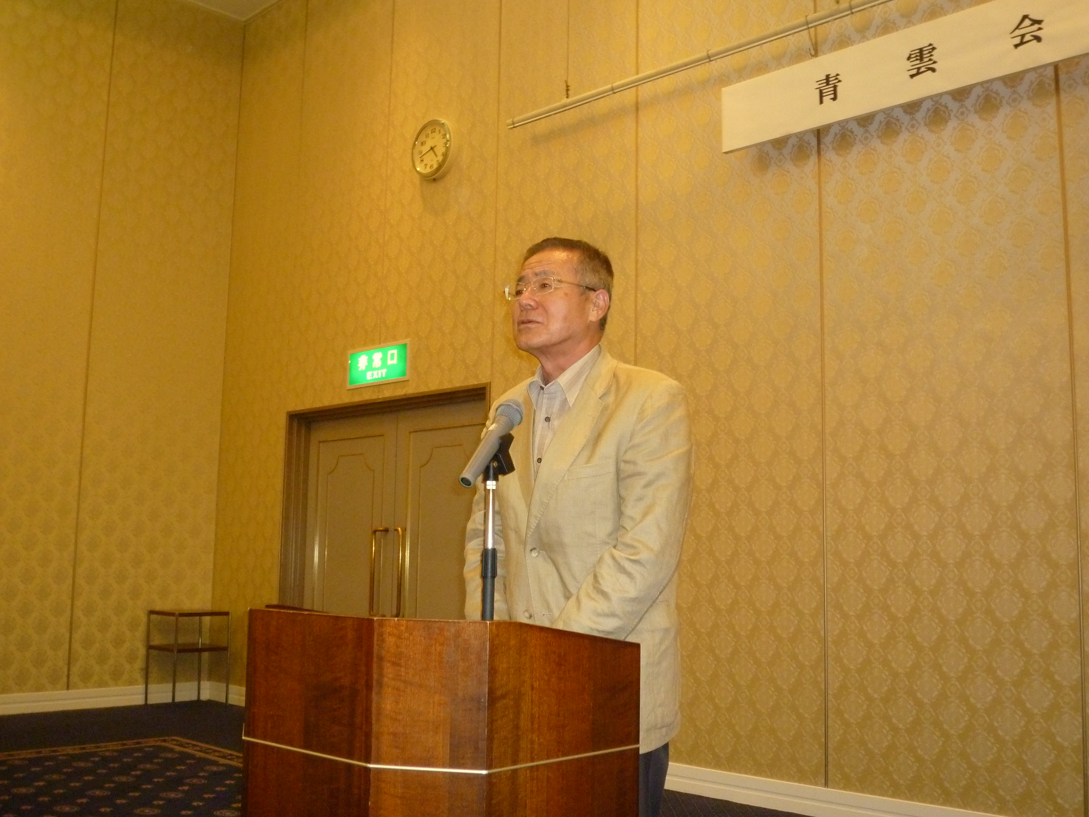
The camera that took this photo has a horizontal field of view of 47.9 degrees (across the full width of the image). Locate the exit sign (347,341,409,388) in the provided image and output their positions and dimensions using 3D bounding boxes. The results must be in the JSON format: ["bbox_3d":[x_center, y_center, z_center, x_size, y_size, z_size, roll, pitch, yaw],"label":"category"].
[{"bbox_3d":[-1.059,-0.279,7.850,0.610,0.250,0.035,-6,-10,44],"label":"exit sign"}]

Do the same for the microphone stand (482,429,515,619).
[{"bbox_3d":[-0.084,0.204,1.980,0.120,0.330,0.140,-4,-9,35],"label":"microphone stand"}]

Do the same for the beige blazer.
[{"bbox_3d":[0.068,0.270,2.350,0.510,0.760,0.380,-6,-10,43],"label":"beige blazer"}]

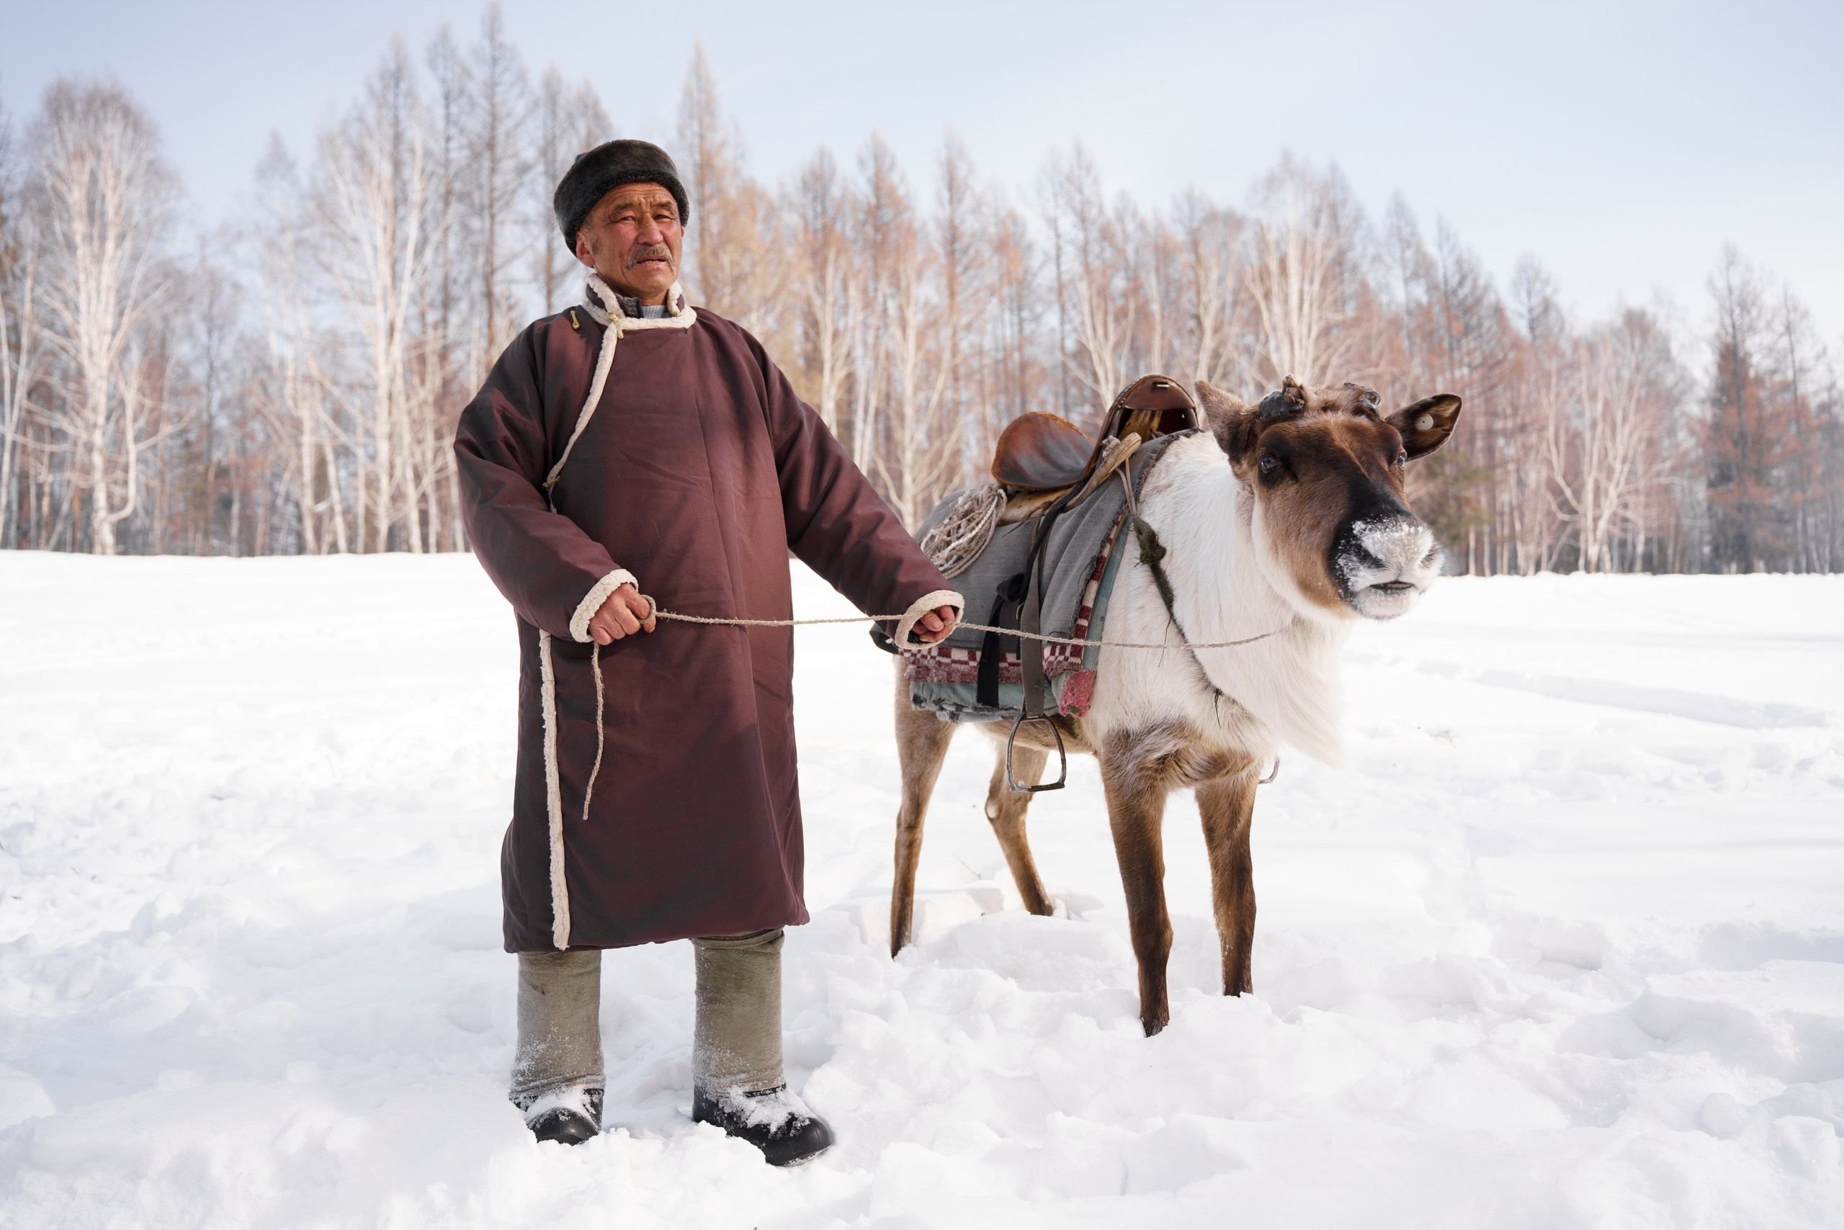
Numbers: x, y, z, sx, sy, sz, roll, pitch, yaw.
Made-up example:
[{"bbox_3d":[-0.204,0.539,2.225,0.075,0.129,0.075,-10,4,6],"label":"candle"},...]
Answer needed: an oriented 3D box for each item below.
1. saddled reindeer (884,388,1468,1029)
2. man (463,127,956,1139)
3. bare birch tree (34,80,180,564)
[{"bbox_3d":[0.450,0.180,3.160,0.630,1.320,1.550,-1,1,-31],"label":"saddled reindeer"},{"bbox_3d":[-0.370,0.045,2.460,0.850,1.720,0.580,0,1,-20],"label":"man"},{"bbox_3d":[-19.400,-7.050,34.000,3.400,11.200,3.400,0,1,0],"label":"bare birch tree"}]

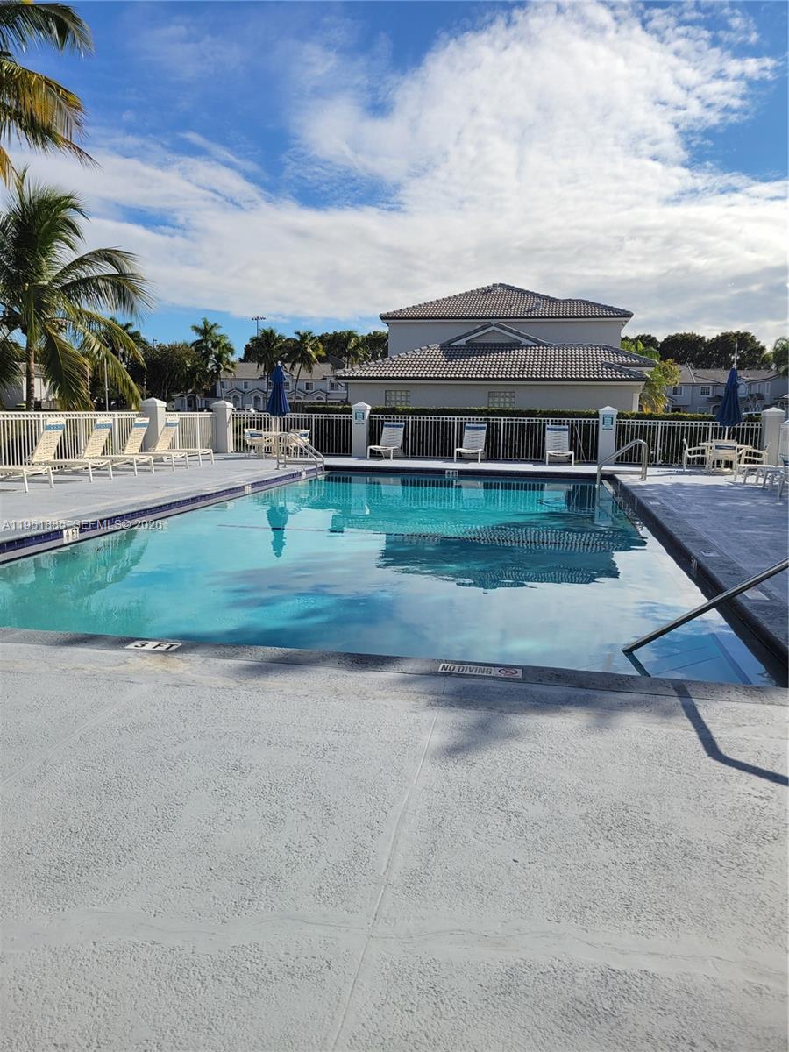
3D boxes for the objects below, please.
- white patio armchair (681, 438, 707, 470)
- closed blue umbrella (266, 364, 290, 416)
[{"bbox_3d":[7.623,-1.808,20.063,0.630,0.820,0.600,3,9,16],"label":"white patio armchair"},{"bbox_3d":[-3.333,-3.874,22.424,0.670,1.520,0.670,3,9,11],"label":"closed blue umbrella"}]

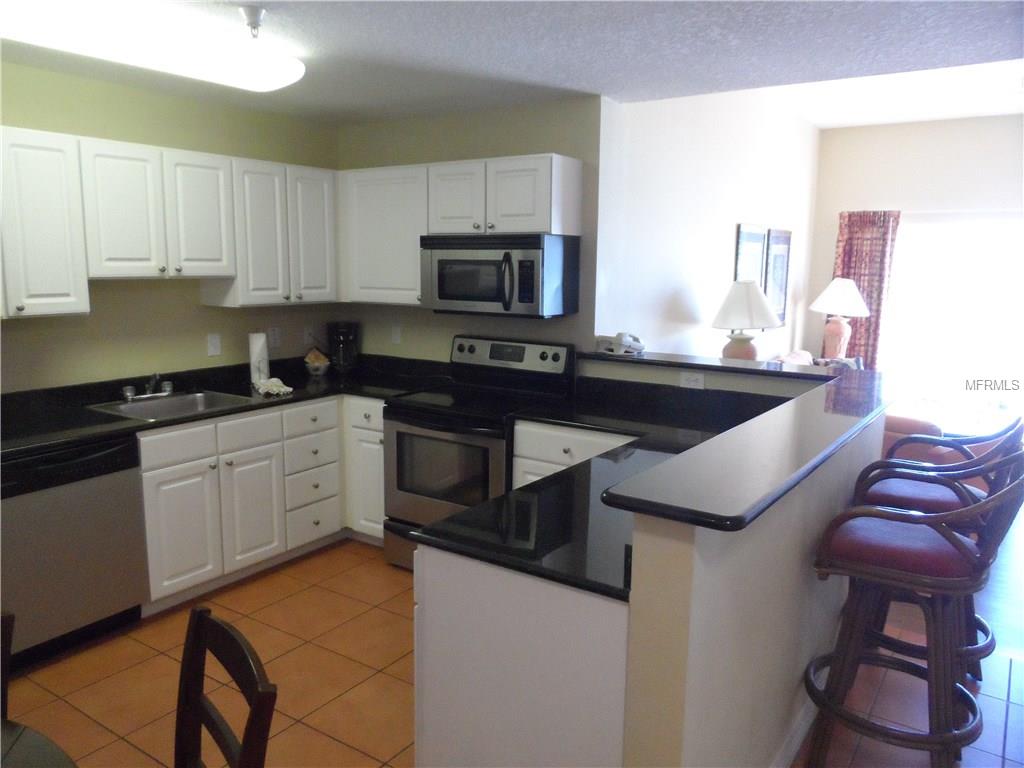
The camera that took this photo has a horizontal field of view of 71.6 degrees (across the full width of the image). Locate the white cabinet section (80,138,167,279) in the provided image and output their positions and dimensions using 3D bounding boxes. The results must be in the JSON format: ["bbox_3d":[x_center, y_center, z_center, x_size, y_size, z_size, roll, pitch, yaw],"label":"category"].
[{"bbox_3d":[-1.864,-0.797,3.280,0.320,0.605,0.370,7,11,34],"label":"white cabinet section"}]

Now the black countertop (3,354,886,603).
[{"bbox_3d":[-0.332,0.090,3.033,3.300,0.270,2.460,7,12,33],"label":"black countertop"}]

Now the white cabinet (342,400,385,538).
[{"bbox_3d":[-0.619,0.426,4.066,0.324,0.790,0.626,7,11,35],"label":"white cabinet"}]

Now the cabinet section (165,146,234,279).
[{"bbox_3d":[-1.657,-0.844,3.580,0.320,0.605,0.370,7,11,34],"label":"cabinet section"}]

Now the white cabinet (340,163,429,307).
[{"bbox_3d":[-0.655,-0.861,4.165,0.674,0.760,0.305,7,12,31],"label":"white cabinet"}]

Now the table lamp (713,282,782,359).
[{"bbox_3d":[1.542,-0.299,4.752,0.470,0.780,0.470,8,12,35],"label":"table lamp"}]

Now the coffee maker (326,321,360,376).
[{"bbox_3d":[-1.051,-0.234,4.467,0.200,0.325,0.250,-1,10,-11],"label":"coffee maker"}]

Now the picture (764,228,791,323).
[{"bbox_3d":[2.331,-0.933,6.235,0.030,0.812,0.690,7,11,35],"label":"picture"}]

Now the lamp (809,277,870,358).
[{"bbox_3d":[2.723,-0.504,5.896,0.497,0.751,0.497,7,11,35],"label":"lamp"}]

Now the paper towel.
[{"bbox_3d":[-1.348,-0.125,3.787,0.095,0.284,0.095,7,11,35],"label":"paper towel"}]

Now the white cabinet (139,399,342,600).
[{"bbox_3d":[-1.494,0.490,3.624,0.633,0.790,1.106,7,11,35],"label":"white cabinet"}]

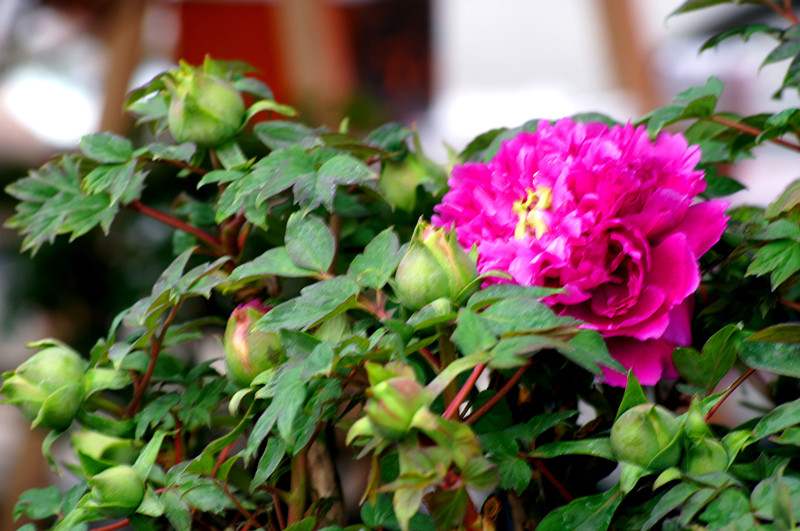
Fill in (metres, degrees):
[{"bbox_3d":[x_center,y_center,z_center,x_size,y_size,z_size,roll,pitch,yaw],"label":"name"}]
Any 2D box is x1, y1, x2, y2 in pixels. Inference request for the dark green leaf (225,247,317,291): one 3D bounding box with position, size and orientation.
[{"bbox_3d":[-0.067,0.002,2.070,0.049,0.021,0.025,0,8,0],"label":"dark green leaf"}]

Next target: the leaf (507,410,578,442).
[{"bbox_3d":[0.077,0.087,2.150,0.041,0.009,0.024,-24,33,17],"label":"leaf"}]

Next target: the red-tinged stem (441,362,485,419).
[{"bbox_3d":[0.033,0.065,2.062,0.006,0.045,0.006,36,34,0],"label":"red-tinged stem"}]

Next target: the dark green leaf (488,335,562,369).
[{"bbox_3d":[0.064,0.044,2.030,0.038,0.008,0.019,6,41,2],"label":"dark green leaf"}]

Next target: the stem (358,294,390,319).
[{"bbox_3d":[-0.013,0.022,2.050,0.020,0.006,0.006,36,0,-6],"label":"stem"}]

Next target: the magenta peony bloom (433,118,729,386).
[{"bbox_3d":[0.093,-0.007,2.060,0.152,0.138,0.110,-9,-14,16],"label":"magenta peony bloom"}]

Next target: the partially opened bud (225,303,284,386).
[{"bbox_3d":[-0.076,0.040,2.070,0.032,0.045,0.032,-3,6,0],"label":"partially opened bud"}]

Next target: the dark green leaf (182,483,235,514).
[{"bbox_3d":[-0.098,0.120,2.060,0.028,0.015,0.020,0,8,0],"label":"dark green leaf"}]

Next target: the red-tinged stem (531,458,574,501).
[{"bbox_3d":[0.082,0.115,2.130,0.004,0.032,0.004,-45,5,0],"label":"red-tinged stem"}]

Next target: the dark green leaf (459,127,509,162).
[{"bbox_3d":[0.046,-0.067,2.220,0.036,0.009,0.022,-33,39,-16],"label":"dark green leaf"}]

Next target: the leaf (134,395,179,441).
[{"bbox_3d":[-0.130,0.081,2.140,0.022,0.009,0.034,26,59,31],"label":"leaf"}]

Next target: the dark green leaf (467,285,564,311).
[{"bbox_3d":[0.060,0.017,2.080,0.051,0.009,0.024,-8,29,11],"label":"dark green leaf"}]

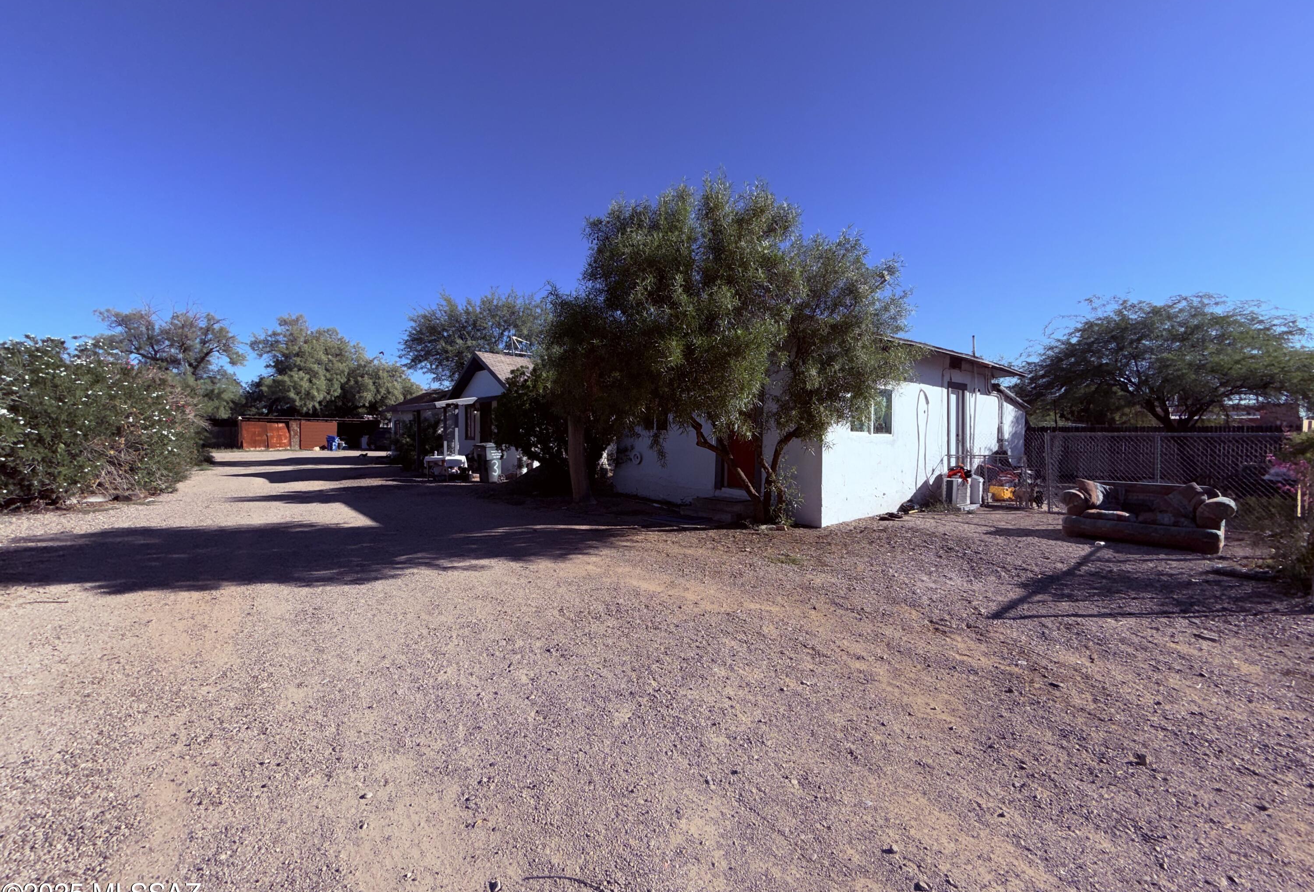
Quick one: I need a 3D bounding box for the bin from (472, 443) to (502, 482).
[{"bbox_3d":[-4.920,0.511,15.485,0.650,1.130,0.780,1,2,37],"label":"bin"}]

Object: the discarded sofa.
[{"bbox_3d":[6.600,0.897,7.190,0.900,0.790,1.670,-1,2,-43],"label":"discarded sofa"}]

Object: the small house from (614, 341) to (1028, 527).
[{"bbox_3d":[4.491,-0.519,13.351,10.200,3.300,6.100,-1,2,-41],"label":"small house"}]

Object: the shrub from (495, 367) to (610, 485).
[{"bbox_3d":[-2.850,-0.473,14.459,3.000,3.150,2.700,0,2,-12],"label":"shrub"}]

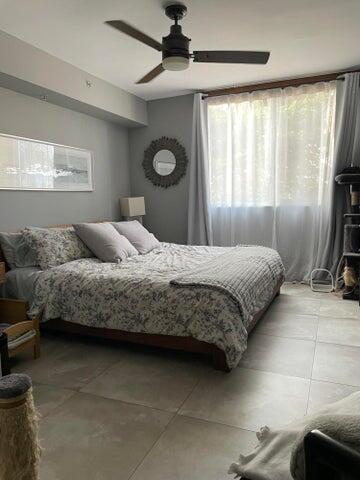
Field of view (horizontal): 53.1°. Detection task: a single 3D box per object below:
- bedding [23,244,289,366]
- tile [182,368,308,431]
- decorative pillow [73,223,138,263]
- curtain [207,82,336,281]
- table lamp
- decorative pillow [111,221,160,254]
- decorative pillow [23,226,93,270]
[{"bbox_3d":[0.020,0.374,3.351,1.660,0.500,2.100,2,7,23],"label":"bedding"},{"bbox_3d":[0.378,0.851,1.968,0.602,0.015,0.602,2,7,23],"label":"tile"},{"bbox_3d":[-0.682,0.002,3.330,0.170,0.460,0.480,-47,-12,21],"label":"decorative pillow"},{"bbox_3d":[1.083,-0.646,4.512,1.560,2.350,0.120,2,7,23],"label":"curtain"},{"bbox_3d":[-0.633,-0.335,4.995,0.260,0.500,0.260,-6,9,-39],"label":"table lamp"},{"bbox_3d":[-0.446,-0.048,3.759,0.170,0.460,0.480,-47,-12,21],"label":"decorative pillow"},{"bbox_3d":[-1.021,0.035,3.095,0.180,0.430,0.660,-36,-8,23],"label":"decorative pillow"}]

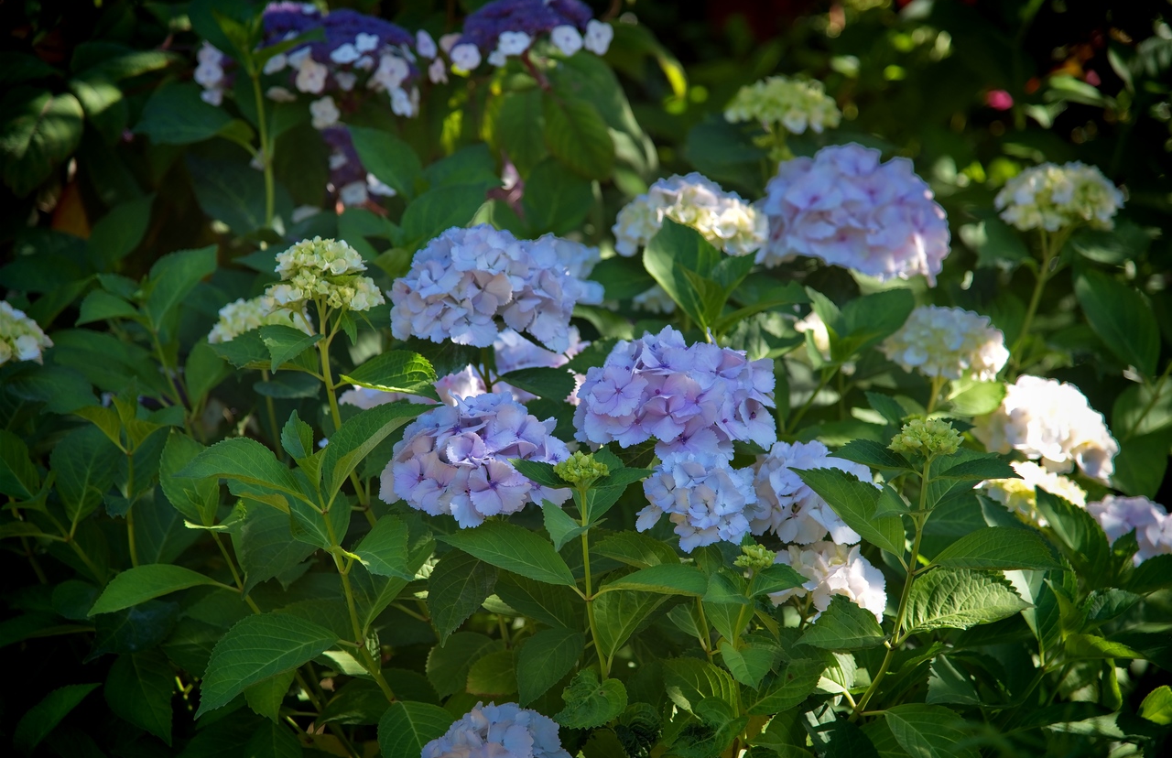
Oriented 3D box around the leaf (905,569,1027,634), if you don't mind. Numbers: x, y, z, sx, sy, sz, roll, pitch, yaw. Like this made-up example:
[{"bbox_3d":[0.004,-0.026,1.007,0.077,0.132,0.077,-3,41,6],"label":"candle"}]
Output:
[{"bbox_3d":[0.302,0.177,3.100,0.102,0.022,0.075,-14,41,17],"label":"leaf"}]

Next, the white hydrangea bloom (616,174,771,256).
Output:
[{"bbox_3d":[0.092,-0.146,3.493,0.137,0.072,0.129,0,11,0],"label":"white hydrangea bloom"}]

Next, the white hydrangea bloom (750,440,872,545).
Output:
[{"bbox_3d":[0.186,0.093,3.200,0.115,0.087,0.110,0,12,0],"label":"white hydrangea bloom"}]

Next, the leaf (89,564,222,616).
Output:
[{"bbox_3d":[-0.344,0.169,3.120,0.108,0.024,0.070,-12,26,-16],"label":"leaf"}]

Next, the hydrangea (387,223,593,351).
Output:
[{"bbox_3d":[-0.079,-0.077,3.330,0.168,0.105,0.155,0,12,0],"label":"hydrangea"}]

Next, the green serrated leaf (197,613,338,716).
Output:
[{"bbox_3d":[-0.249,0.223,3.050,0.129,0.022,0.078,-27,43,-23],"label":"green serrated leaf"}]

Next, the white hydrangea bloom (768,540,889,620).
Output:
[{"bbox_3d":[0.199,0.165,3.203,0.101,0.070,0.097,0,11,0],"label":"white hydrangea bloom"}]

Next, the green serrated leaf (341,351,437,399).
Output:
[{"bbox_3d":[-0.157,-0.003,3.131,0.090,0.021,0.052,14,38,22],"label":"green serrated leaf"}]

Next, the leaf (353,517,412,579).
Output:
[{"bbox_3d":[-0.160,0.132,3.080,0.058,0.018,0.074,-24,35,-35],"label":"leaf"}]

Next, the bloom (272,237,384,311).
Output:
[{"bbox_3d":[-0.213,-0.086,3.220,0.092,0.060,0.090,0,12,0],"label":"bloom"}]

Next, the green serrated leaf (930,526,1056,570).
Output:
[{"bbox_3d":[0.323,0.135,3.100,0.098,0.024,0.070,1,30,12],"label":"green serrated leaf"}]

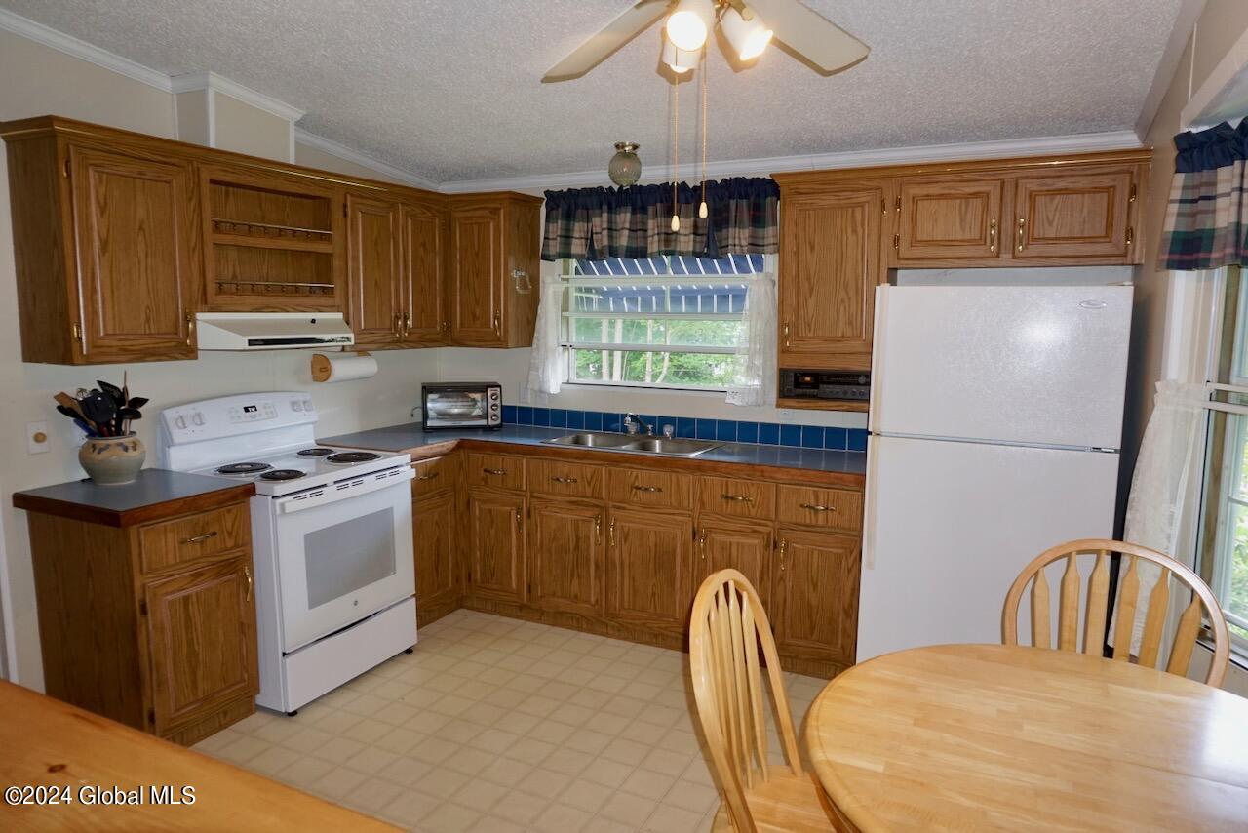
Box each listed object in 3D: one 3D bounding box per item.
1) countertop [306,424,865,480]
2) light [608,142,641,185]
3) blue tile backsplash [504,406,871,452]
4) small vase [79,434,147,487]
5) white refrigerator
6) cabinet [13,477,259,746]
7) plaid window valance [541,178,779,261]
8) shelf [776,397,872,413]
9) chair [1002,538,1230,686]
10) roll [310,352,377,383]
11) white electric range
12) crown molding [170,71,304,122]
[{"bbox_3d":[-0.169,0.177,4.035,2.670,0.049,1.085,4,8,26],"label":"countertop"},{"bbox_3d":[0.011,-1.196,3.959,0.156,0.195,0.156,0,7,0],"label":"light"},{"bbox_3d":[0.153,0.048,4.458,2.370,0.112,0.020,4,8,26],"label":"blue tile backsplash"},{"bbox_3d":[-1.937,0.165,3.160,0.215,0.172,0.215,4,8,26],"label":"small vase"},{"bbox_3d":[1.479,0.326,3.388,0.832,1.680,0.780,4,8,26],"label":"white refrigerator"},{"bbox_3d":[-1.791,0.719,3.116,0.605,0.916,0.522,4,8,26],"label":"cabinet"},{"bbox_3d":[0.155,-1.007,4.298,1.315,0.375,0.080,4,8,26],"label":"plaid window valance"},{"bbox_3d":[0.987,-0.064,3.883,0.475,0.037,0.300,4,8,26],"label":"shelf"},{"bbox_3d":[1.150,0.847,2.000,0.500,0.980,0.520,4,8,29],"label":"chair"},{"bbox_3d":[-1.426,-0.255,4.282,0.143,0.140,0.355,4,8,26],"label":"roll"},{"bbox_3d":[-1.426,0.520,3.638,0.710,1.190,0.764,4,8,26],"label":"white electric range"},{"bbox_3d":[-1.644,-1.345,3.573,0.230,0.115,0.500,4,8,26],"label":"crown molding"}]

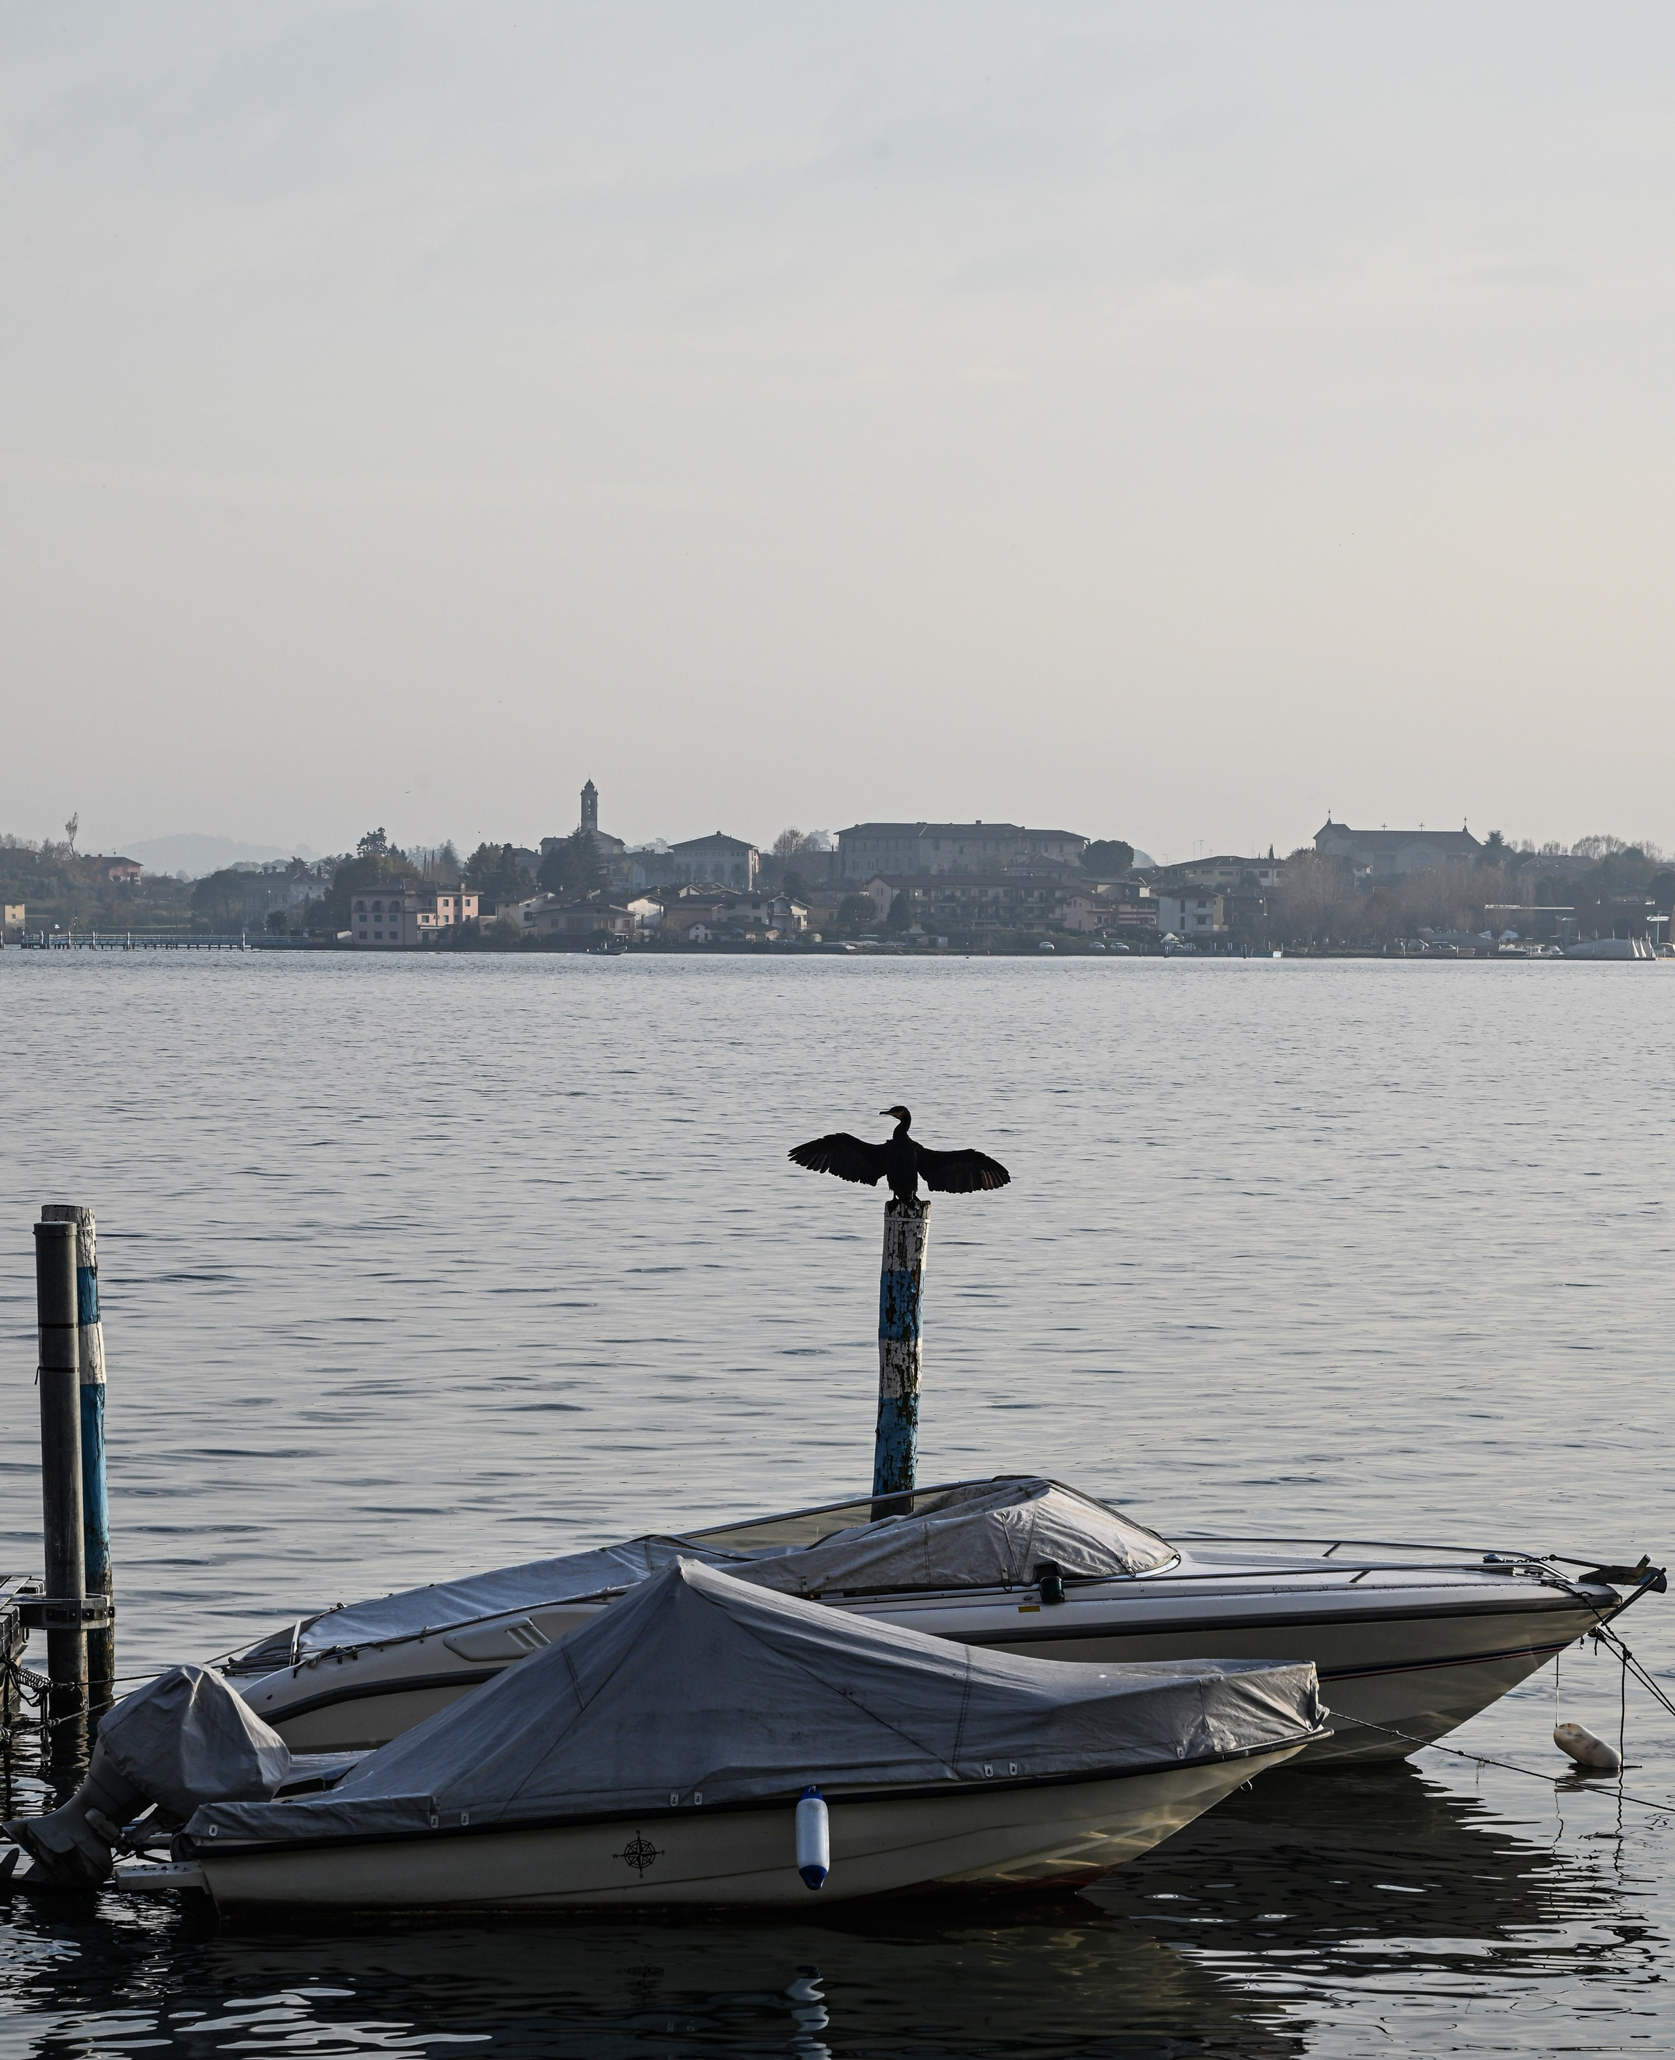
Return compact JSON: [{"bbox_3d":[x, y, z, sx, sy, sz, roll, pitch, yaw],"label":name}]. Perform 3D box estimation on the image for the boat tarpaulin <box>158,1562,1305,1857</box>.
[{"bbox_3d":[-0.320,2.920,32.300,4.950,1.170,1.900,0,1,-4],"label":"boat tarpaulin"}]

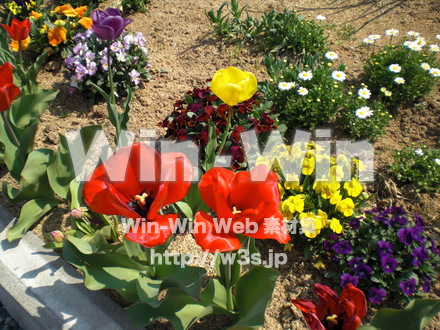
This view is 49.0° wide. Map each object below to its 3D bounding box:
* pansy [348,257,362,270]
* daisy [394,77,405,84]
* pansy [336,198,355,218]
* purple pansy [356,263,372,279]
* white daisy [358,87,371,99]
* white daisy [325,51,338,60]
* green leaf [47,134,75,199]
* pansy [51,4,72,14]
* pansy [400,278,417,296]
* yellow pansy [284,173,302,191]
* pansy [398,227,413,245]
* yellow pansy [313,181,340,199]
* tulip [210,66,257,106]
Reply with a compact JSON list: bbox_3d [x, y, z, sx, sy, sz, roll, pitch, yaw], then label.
[{"bbox_3d":[0.233,0.169,0.830,0.025,0.026,0.011,5,10,5],"label":"pansy"},{"bbox_3d":[0.451,-0.210,1.210,0.027,0.010,0.027,0,50,0],"label":"daisy"},{"bbox_3d":[0.224,0.076,0.860,0.030,0.032,0.014,17,4,19],"label":"pansy"},{"bbox_3d":[0.230,0.168,0.770,0.027,0.013,0.027,13,88,15],"label":"purple pansy"},{"bbox_3d":[0.314,-0.158,1.050,0.030,0.010,0.030,4,70,-4],"label":"white daisy"},{"bbox_3d":[0.282,-0.275,1.220,0.031,0.011,0.031,0,50,0],"label":"white daisy"},{"bbox_3d":[-0.281,0.004,0.860,0.042,0.120,0.042,0,42,0],"label":"green leaf"},{"bbox_3d":[-0.410,-0.403,1.250,0.050,0.022,0.040,0,42,0],"label":"pansy"},{"bbox_3d":[0.299,0.194,0.765,0.027,0.028,0.012,14,1,14],"label":"pansy"},{"bbox_3d":[0.121,0.027,0.800,0.029,0.029,0.018,0,17,0],"label":"yellow pansy"},{"bbox_3d":[0.334,0.128,0.870,0.028,0.031,0.012,-26,15,-24],"label":"pansy"},{"bbox_3d":[0.174,0.040,0.790,0.043,0.029,0.022,0,17,0],"label":"yellow pansy"},{"bbox_3d":[0.024,-0.141,0.870,0.081,0.060,0.076,0,46,0],"label":"tulip"}]

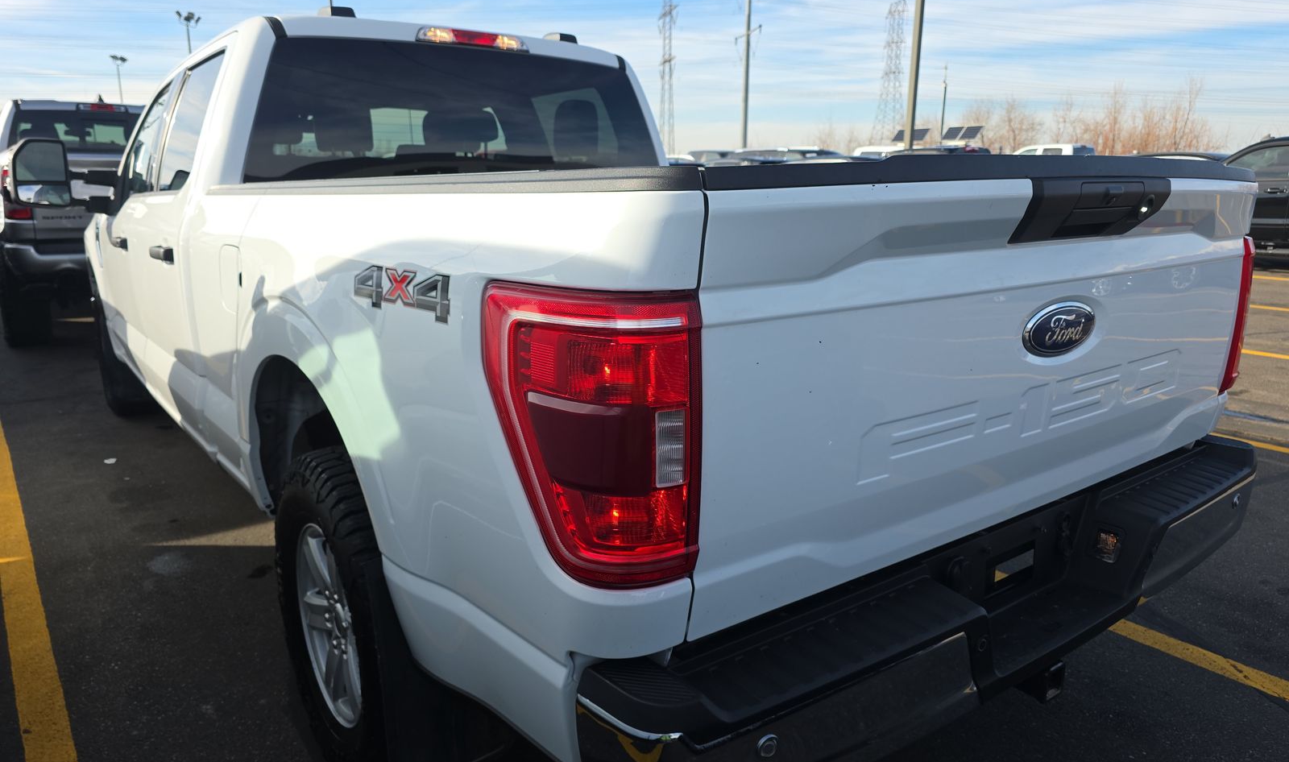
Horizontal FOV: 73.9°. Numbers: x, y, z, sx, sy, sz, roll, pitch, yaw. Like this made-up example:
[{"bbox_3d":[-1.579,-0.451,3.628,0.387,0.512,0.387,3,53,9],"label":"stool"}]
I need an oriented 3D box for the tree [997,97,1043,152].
[{"bbox_3d":[33.056,-20.988,76.101,4.600,8.000,4.600,6,15,22],"label":"tree"}]

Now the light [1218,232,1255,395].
[{"bbox_3d":[1.370,-0.181,2.111,0.175,0.370,0.250,-9,17,-35],"label":"light"}]

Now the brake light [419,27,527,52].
[{"bbox_3d":[-0.616,-1.232,3.077,0.430,0.052,0.060,-9,17,-35],"label":"brake light"}]

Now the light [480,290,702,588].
[{"bbox_3d":[-0.065,0.058,1.074,0.175,0.370,0.250,-9,17,-35],"label":"light"}]

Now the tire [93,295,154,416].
[{"bbox_3d":[-3.055,-0.214,5.191,0.280,0.810,0.810,-9,17,-35],"label":"tire"}]

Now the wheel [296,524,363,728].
[{"bbox_3d":[-0.674,0.561,2.081,0.210,0.488,0.488,-9,17,-35],"label":"wheel"}]

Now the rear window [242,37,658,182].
[{"bbox_3d":[-0.589,-0.942,3.106,1.650,0.490,0.140,-9,17,-35],"label":"rear window"}]

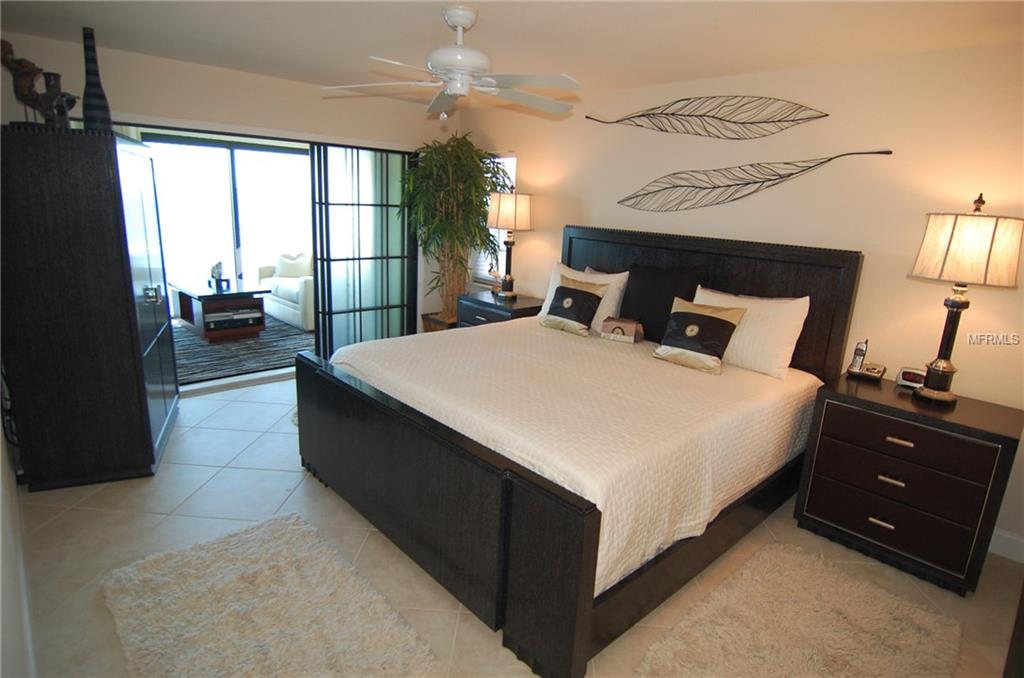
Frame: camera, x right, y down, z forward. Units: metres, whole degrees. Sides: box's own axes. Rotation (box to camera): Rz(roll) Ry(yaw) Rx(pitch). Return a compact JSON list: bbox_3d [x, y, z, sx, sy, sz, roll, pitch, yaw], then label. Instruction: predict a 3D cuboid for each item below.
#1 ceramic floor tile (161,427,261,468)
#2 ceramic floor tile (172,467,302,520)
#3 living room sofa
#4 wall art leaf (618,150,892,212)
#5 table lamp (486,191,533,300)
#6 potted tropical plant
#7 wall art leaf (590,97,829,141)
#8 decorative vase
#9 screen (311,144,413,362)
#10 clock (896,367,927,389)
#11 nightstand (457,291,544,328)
[{"bbox_3d":[-1.954,0.692,3.279,0.500,0.010,0.500,3,14,-1],"label":"ceramic floor tile"},{"bbox_3d":[-1.463,0.839,2.792,0.500,0.010,0.500,3,14,-1],"label":"ceramic floor tile"},{"bbox_3d":[-2.767,-0.700,7.030,0.920,0.800,1.580,-11,19,-44],"label":"living room sofa"},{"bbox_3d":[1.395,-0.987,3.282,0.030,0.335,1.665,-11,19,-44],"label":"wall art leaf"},{"bbox_3d":[-0.034,-0.831,4.517,0.400,0.950,0.400,3,14,-1],"label":"table lamp"},{"bbox_3d":[-0.525,-0.736,4.756,0.920,2.200,0.920,3,14,-1],"label":"potted tropical plant"},{"bbox_3d":[1.167,-1.464,3.425,0.030,0.245,1.705,-11,19,-44],"label":"wall art leaf"},{"bbox_3d":[-2.207,-1.342,2.704,0.125,0.540,0.125,-11,19,-44],"label":"decorative vase"},{"bbox_3d":[-1.397,-0.762,5.022,1.060,2.040,0.100,-11,19,-44],"label":"screen"},{"bbox_3d":[2.129,0.212,2.668,0.080,0.085,0.180,-11,19,-44],"label":"clock"},{"bbox_3d":[-0.097,0.024,4.665,0.540,0.760,0.720,-11,19,-44],"label":"nightstand"}]

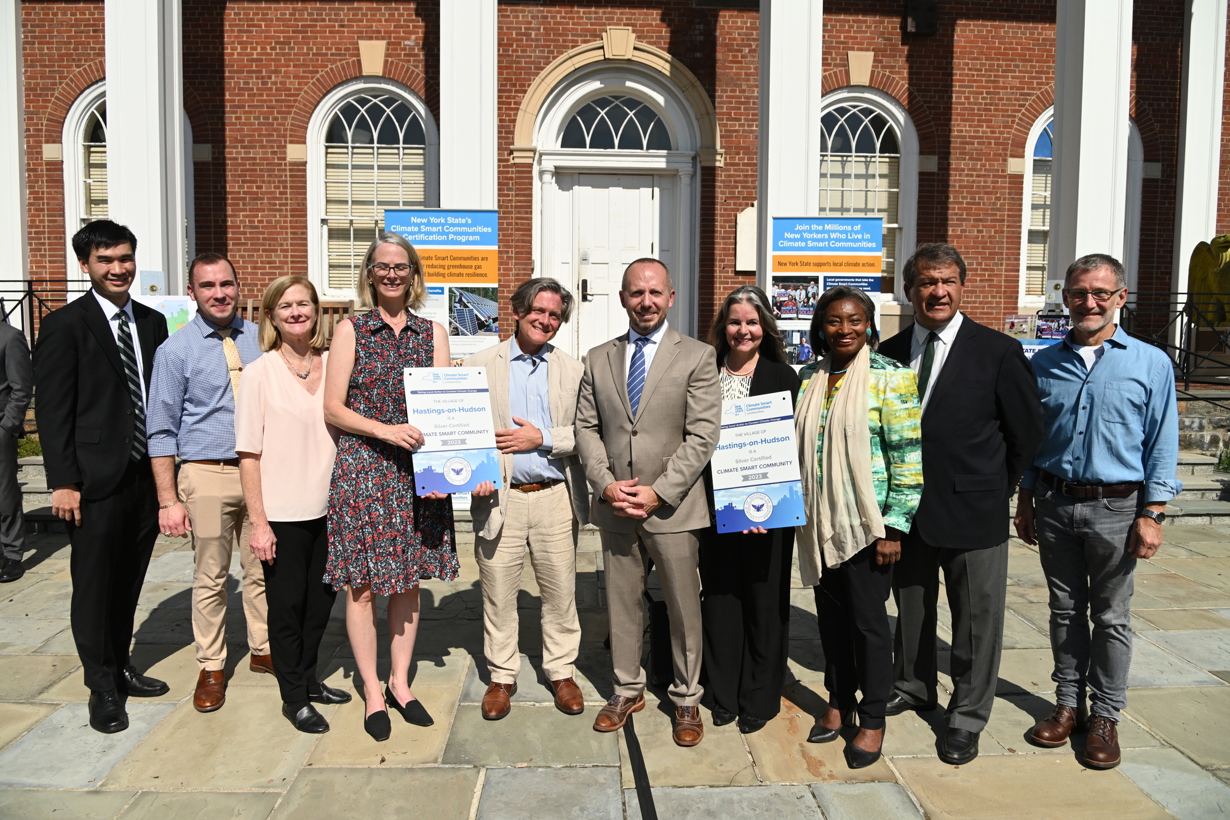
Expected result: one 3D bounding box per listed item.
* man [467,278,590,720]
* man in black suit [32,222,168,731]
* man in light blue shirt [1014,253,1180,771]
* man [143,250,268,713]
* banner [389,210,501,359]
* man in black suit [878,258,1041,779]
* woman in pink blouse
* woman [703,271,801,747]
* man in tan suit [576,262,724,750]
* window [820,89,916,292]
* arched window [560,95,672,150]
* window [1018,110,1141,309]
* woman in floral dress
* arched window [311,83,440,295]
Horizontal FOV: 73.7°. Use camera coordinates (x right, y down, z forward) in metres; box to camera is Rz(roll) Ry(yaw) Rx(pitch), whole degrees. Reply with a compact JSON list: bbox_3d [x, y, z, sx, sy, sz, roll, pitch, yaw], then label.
[{"bbox_3d":[-0.335,0.322,3.158,0.480,1.642,0.390,0,5,-4],"label":"man"},{"bbox_3d":[-1.879,0.217,3.011,0.460,1.797,0.360,-4,7,-45],"label":"man in black suit"},{"bbox_3d":[1.655,0.326,2.816,0.480,1.700,0.360,5,7,43],"label":"man in light blue shirt"},{"bbox_3d":[-1.584,0.253,3.215,0.500,1.706,0.380,-3,6,-38],"label":"man"},{"bbox_3d":[-1.293,-0.371,6.145,0.840,2.262,0.200,0,5,-2],"label":"banner"},{"bbox_3d":[1.236,0.293,3.010,0.550,1.804,0.420,4,6,33],"label":"man in black suit"},{"bbox_3d":[-1.218,0.320,3.079,0.420,1.627,0.340,-4,7,-45],"label":"woman in pink blouse"},{"bbox_3d":[0.486,0.360,3.086,0.450,1.648,0.370,2,5,14],"label":"woman"},{"bbox_3d":[0.126,0.318,3.017,0.530,1.736,0.390,2,5,15],"label":"man in tan suit"},{"bbox_3d":[2.922,-2.597,9.932,1.540,2.570,0.200,0,5,-2],"label":"window"},{"bbox_3d":[0.017,-3.447,9.850,1.319,0.639,0.100,0,5,-2],"label":"arched window"},{"bbox_3d":[5.723,-2.562,10.048,1.540,2.570,0.200,0,5,-2],"label":"window"},{"bbox_3d":[-0.841,0.257,3.074,0.500,1.830,0.400,-1,5,-18],"label":"woman in floral dress"},{"bbox_3d":[-2.844,-2.602,9.650,1.515,2.480,0.180,0,5,-2],"label":"arched window"}]

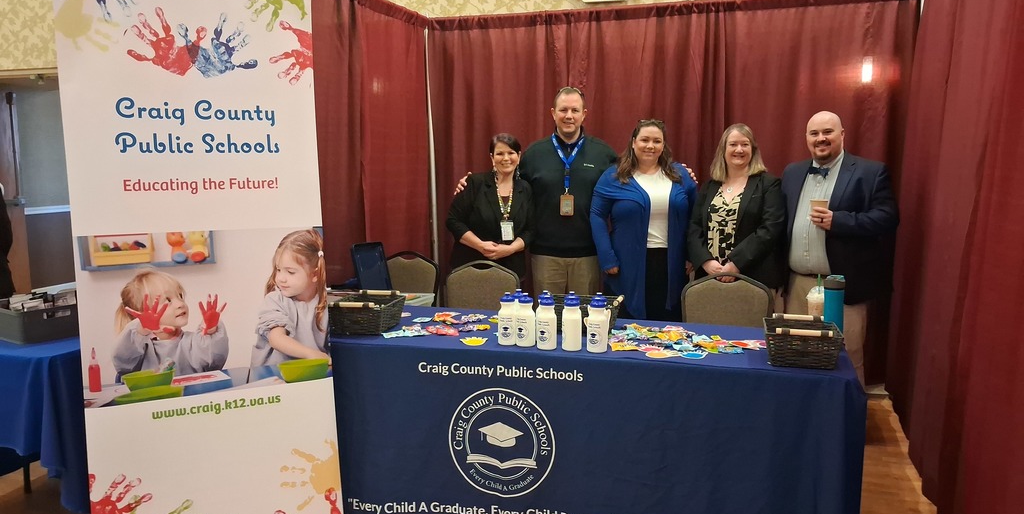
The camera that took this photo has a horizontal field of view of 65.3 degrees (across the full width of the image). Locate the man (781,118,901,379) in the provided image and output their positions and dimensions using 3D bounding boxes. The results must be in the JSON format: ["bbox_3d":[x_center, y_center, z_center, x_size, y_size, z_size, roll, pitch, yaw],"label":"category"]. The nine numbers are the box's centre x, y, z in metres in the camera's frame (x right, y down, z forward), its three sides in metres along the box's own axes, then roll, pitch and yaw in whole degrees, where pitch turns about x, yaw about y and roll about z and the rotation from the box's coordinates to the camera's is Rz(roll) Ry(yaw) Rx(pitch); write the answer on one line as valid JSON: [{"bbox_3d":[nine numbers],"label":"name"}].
[{"bbox_3d":[1.676,0.109,4.113,0.580,1.686,0.390,5,9,37],"label":"man"}]

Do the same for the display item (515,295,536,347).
[{"bbox_3d":[0.052,0.245,3.104,0.074,0.200,0.074,2,7,17],"label":"display item"}]

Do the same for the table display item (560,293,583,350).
[{"bbox_3d":[0.228,0.252,3.034,0.074,0.200,0.074,2,7,17],"label":"table display item"}]

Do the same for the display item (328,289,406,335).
[{"bbox_3d":[-0.605,0.237,3.353,0.245,0.134,0.294,1,7,10],"label":"display item"}]

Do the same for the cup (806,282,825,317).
[{"bbox_3d":[1.193,0.217,3.092,0.098,0.215,0.098,2,7,21],"label":"cup"}]

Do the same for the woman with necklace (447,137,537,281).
[{"bbox_3d":[-0.118,0.121,4.535,0.480,1.605,0.330,-1,7,-7],"label":"woman with necklace"}]

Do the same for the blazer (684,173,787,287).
[{"bbox_3d":[1.139,-0.126,4.037,0.480,0.618,0.320,2,7,18],"label":"blazer"}]

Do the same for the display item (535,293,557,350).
[{"bbox_3d":[0.134,0.251,3.053,0.074,0.200,0.074,2,7,17],"label":"display item"}]

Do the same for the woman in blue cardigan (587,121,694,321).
[{"bbox_3d":[0.688,0.119,4.229,0.550,1.670,0.370,-1,7,-3],"label":"woman in blue cardigan"}]

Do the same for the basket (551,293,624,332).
[{"bbox_3d":[0.297,0.236,3.324,0.299,0.134,0.245,1,7,12],"label":"basket"}]

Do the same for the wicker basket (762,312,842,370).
[{"bbox_3d":[1.009,0.296,2.786,0.245,0.134,0.294,2,7,15],"label":"wicker basket"}]

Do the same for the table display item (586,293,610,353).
[{"bbox_3d":[0.317,0.248,2.941,0.074,0.200,0.074,3,8,26],"label":"table display item"}]

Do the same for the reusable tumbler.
[{"bbox_3d":[1.213,0.209,3.000,0.075,0.254,0.075,2,7,22],"label":"reusable tumbler"}]

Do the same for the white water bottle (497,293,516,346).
[{"bbox_3d":[-0.018,0.233,3.075,0.074,0.200,0.074,0,7,5],"label":"white water bottle"}]

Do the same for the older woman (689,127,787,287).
[{"bbox_3d":[1.141,0.152,4.070,0.480,1.635,0.350,2,7,18],"label":"older woman"}]

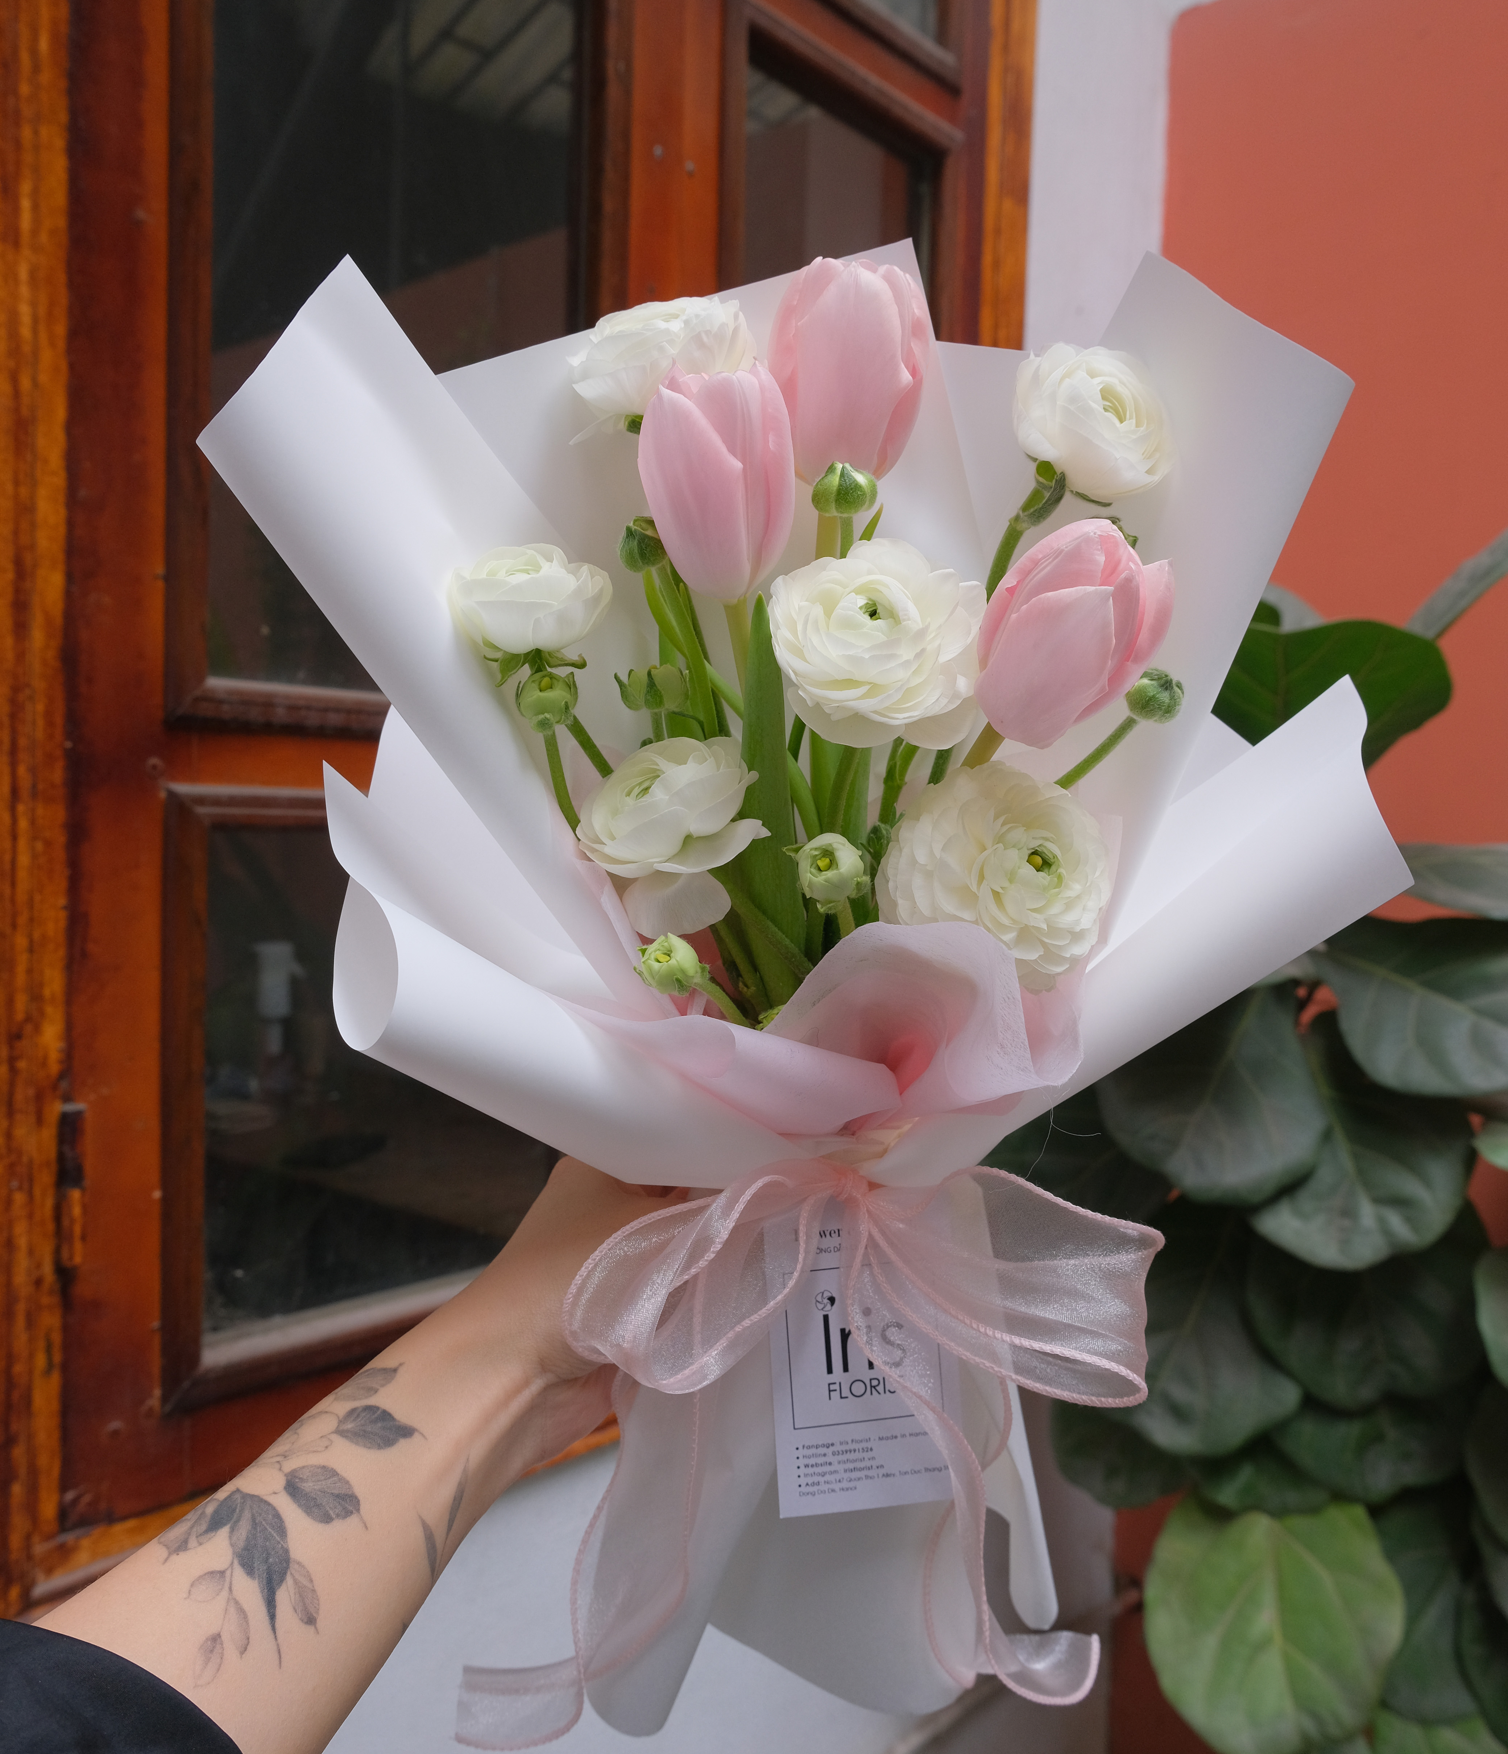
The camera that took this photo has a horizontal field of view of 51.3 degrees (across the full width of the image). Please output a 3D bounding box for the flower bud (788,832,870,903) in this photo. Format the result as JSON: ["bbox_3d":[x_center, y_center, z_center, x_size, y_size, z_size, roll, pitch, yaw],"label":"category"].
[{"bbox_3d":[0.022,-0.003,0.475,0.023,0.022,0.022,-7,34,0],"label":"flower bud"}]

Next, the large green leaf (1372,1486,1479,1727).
[{"bbox_3d":[0.618,0.696,1.500,0.160,0.230,0.070,2,3,17],"label":"large green leaf"}]

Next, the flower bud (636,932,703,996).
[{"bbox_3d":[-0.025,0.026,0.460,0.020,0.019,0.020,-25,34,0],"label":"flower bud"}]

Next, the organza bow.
[{"bbox_3d":[0.016,0.169,0.468,0.200,0.168,0.085,1,3,0],"label":"organza bow"}]

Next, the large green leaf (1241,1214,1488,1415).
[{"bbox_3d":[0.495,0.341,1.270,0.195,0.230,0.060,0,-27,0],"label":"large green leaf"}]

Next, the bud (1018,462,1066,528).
[{"bbox_3d":[0.092,-0.122,0.500,0.014,0.021,0.013,24,3,0],"label":"bud"}]

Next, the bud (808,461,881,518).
[{"bbox_3d":[0.029,-0.122,0.495,0.021,0.018,0.021,2,0,0],"label":"bud"}]

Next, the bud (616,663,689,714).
[{"bbox_3d":[-0.032,-0.060,0.495,0.023,0.017,0.021,1,2,0],"label":"bud"}]

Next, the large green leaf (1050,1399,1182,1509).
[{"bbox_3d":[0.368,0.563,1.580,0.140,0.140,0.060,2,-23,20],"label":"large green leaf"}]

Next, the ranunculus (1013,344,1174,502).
[{"bbox_3d":[0.109,-0.146,0.505,0.049,0.049,0.043,-9,-30,-34],"label":"ranunculus"}]

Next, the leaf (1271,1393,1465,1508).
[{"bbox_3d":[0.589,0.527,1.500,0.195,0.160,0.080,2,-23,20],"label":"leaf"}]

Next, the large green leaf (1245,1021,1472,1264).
[{"bbox_3d":[0.470,0.207,1.220,0.175,0.215,0.060,-8,-28,-4],"label":"large green leaf"}]

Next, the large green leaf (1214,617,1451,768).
[{"bbox_3d":[0.532,-0.162,1.450,0.220,0.160,0.120,2,3,17],"label":"large green leaf"}]

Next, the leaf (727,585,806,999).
[{"bbox_3d":[0.004,-0.026,0.505,0.024,0.132,0.020,-3,3,0],"label":"leaf"}]

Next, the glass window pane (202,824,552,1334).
[{"bbox_3d":[-0.275,0.140,1.228,0.012,0.360,0.338,3,3,41],"label":"glass window pane"}]

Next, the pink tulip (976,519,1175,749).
[{"bbox_3d":[0.100,-0.075,0.490,0.050,0.068,0.050,26,12,0],"label":"pink tulip"}]

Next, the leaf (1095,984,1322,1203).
[{"bbox_3d":[0.350,0.160,1.200,0.175,0.215,0.060,20,-26,8],"label":"leaf"}]

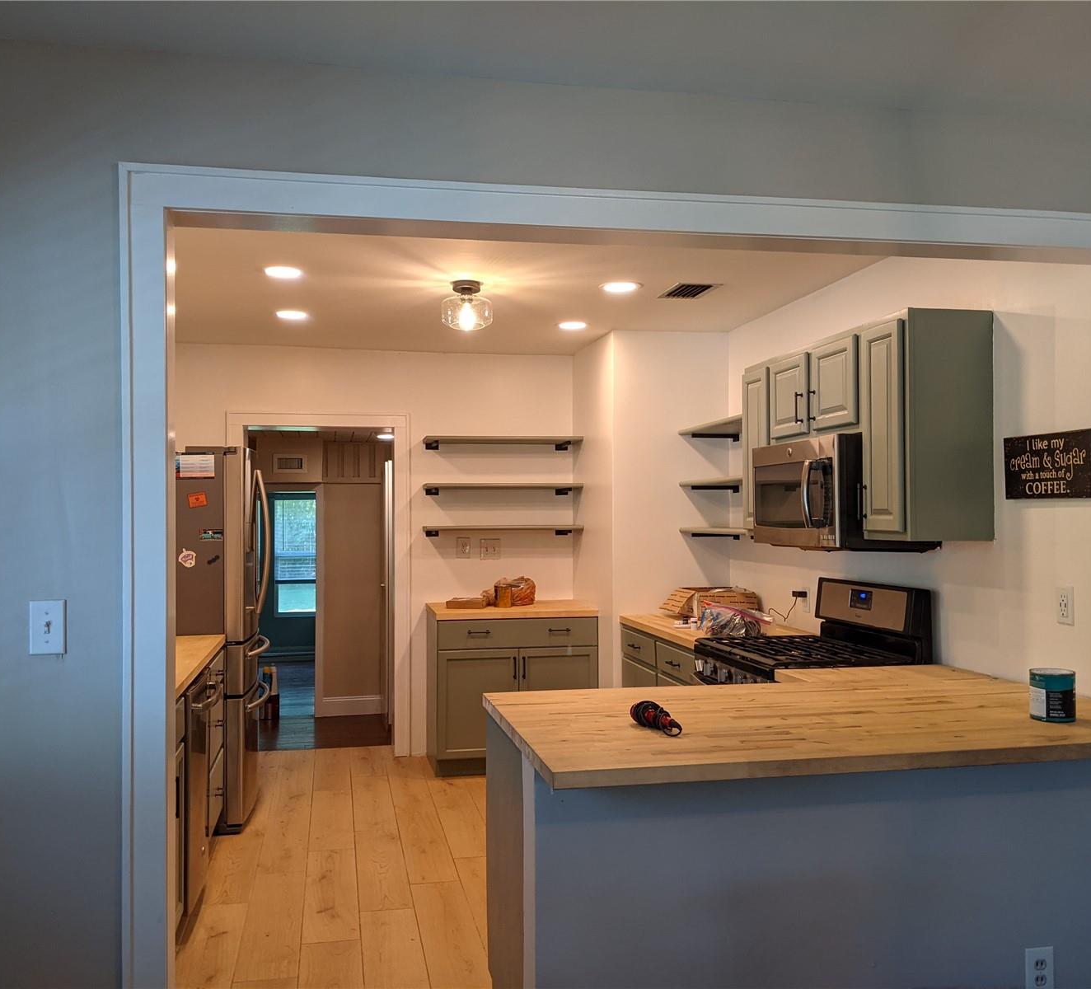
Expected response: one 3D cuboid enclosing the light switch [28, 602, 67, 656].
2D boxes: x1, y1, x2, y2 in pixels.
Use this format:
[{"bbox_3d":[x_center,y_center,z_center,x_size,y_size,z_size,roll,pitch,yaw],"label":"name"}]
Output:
[{"bbox_3d":[-1.050,0.281,2.168,0.070,0.115,0.014,0,-1,-12],"label":"light switch"}]

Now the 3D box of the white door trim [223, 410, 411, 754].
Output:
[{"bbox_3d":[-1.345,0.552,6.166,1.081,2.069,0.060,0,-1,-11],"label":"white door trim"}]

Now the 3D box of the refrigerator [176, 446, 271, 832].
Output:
[{"bbox_3d":[-1.786,0.680,5.143,0.797,1.785,0.913,0,-1,-11],"label":"refrigerator"}]

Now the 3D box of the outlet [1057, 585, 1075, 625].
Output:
[{"bbox_3d":[1.548,0.334,3.069,0.010,0.116,0.075,0,-1,-12],"label":"outlet"}]

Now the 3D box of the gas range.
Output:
[{"bbox_3d":[1.012,0.946,4.066,0.677,1.169,0.762,0,-1,-11],"label":"gas range"}]

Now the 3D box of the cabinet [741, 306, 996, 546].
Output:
[{"bbox_3d":[1.197,-0.216,4.071,0.326,0.763,1.389,0,-1,-11],"label":"cabinet"}]

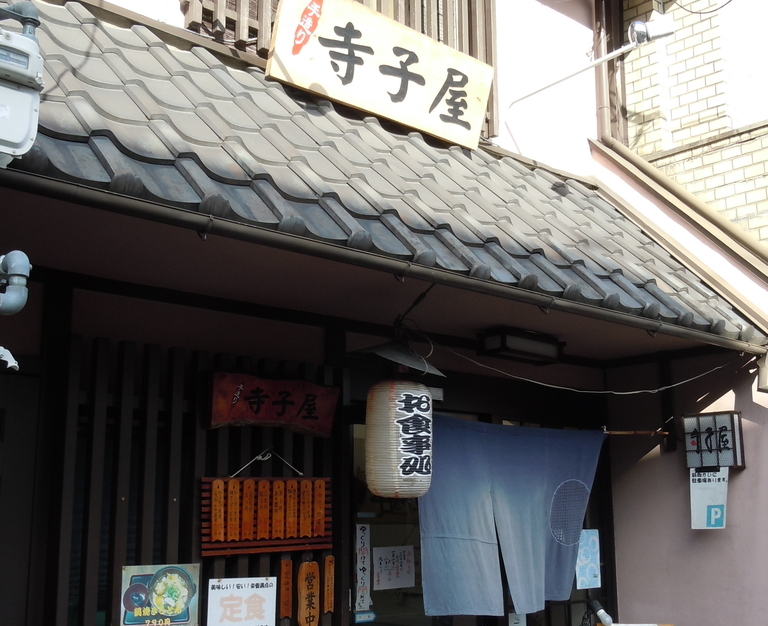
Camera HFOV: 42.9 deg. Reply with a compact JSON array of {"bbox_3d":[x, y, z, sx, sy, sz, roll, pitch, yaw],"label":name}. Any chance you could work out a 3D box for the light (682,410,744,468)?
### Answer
[{"bbox_3d":[1.650,0.643,4.877,0.105,0.270,0.270,10,-16,-43],"label":"light"}]

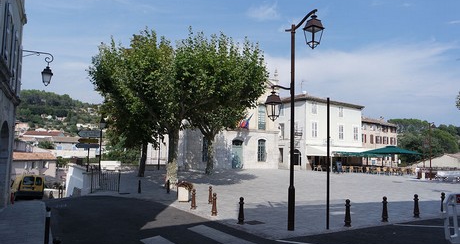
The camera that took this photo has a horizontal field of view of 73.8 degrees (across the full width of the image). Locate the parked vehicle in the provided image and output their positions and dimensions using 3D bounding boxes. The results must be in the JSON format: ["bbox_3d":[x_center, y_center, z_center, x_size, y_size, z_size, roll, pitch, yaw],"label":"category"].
[{"bbox_3d":[-16.400,5.000,24.600,4.050,1.820,1.700,-4,-7,45],"label":"parked vehicle"}]

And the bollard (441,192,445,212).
[{"bbox_3d":[8.100,3.117,11.703,0.180,0.820,0.180,1,-5,0],"label":"bollard"}]

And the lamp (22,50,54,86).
[{"bbox_3d":[-7.812,-2.223,12.500,1.150,1.400,0.460,4,-6,-30],"label":"lamp"}]

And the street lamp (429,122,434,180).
[{"bbox_3d":[18.094,2.633,27.589,0.650,5.200,0.450,1,-5,0],"label":"street lamp"}]

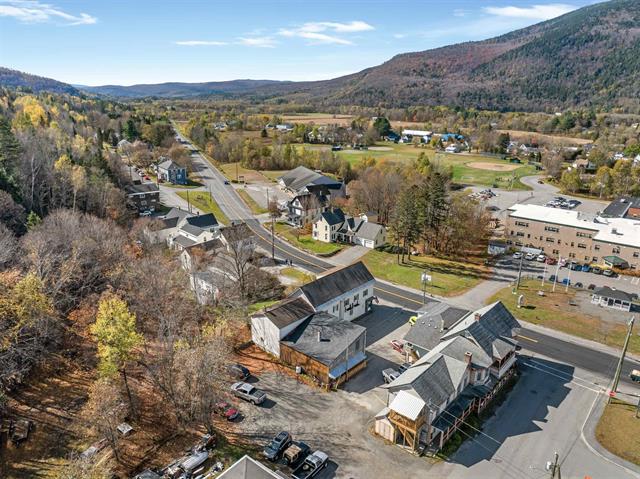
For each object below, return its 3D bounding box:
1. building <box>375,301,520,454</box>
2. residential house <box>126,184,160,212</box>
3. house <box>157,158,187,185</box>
[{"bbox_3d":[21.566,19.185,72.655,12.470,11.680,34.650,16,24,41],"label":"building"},{"bbox_3d":[-75.537,-17.705,188.170,12.870,10.490,11.380,-10,20,-27],"label":"residential house"},{"bbox_3d":[-83.853,-39.042,254.832,10.890,9.900,12.870,-12,22,-33],"label":"house"}]

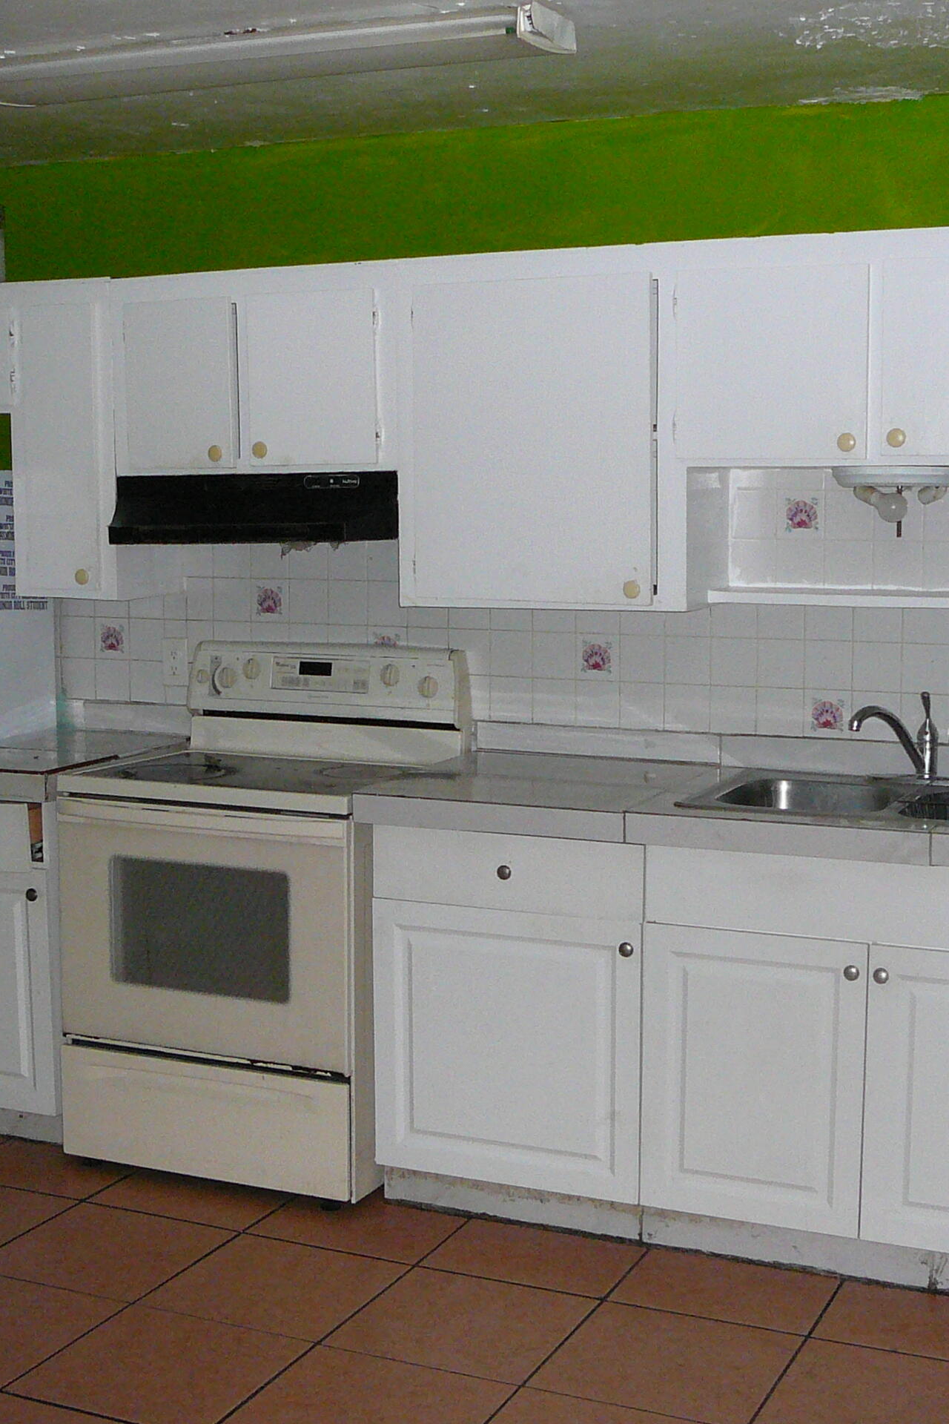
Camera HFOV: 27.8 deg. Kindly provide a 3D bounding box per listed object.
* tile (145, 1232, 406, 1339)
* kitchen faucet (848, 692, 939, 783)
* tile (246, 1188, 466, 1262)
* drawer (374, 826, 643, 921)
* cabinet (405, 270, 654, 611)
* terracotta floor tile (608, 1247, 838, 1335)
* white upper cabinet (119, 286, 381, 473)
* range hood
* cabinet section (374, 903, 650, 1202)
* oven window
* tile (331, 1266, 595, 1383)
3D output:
[{"bbox_3d":[-0.393,1.152,3.851,0.406,0.012,0.406,3,7,24],"label":"tile"},{"bbox_3d":[0.902,0.063,4.132,0.235,0.190,0.055,-3,7,-31],"label":"kitchen faucet"},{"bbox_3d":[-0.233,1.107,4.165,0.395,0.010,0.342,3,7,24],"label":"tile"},{"bbox_3d":[0.156,0.307,4.141,0.604,0.156,0.450,3,7,24],"label":"drawer"},{"bbox_3d":[0.185,-0.603,4.307,0.588,0.714,0.334,3,7,24],"label":"cabinet"},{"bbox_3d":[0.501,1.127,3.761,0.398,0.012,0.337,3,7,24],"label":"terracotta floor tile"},{"bbox_3d":[-0.464,-0.797,4.642,0.740,0.447,0.325,3,7,24],"label":"white upper cabinet"},{"bbox_3d":[-0.470,-0.488,4.636,0.765,0.160,0.400,3,7,24],"label":"range hood"},{"bbox_3d":[0.176,0.682,4.326,0.612,0.599,0.572,3,8,23],"label":"cabinet section"},{"bbox_3d":[-0.602,0.475,4.220,0.464,0.287,0.020,3,7,24],"label":"oven window"},{"bbox_3d":[-0.019,1.172,3.684,0.406,0.012,0.406,3,7,24],"label":"tile"}]

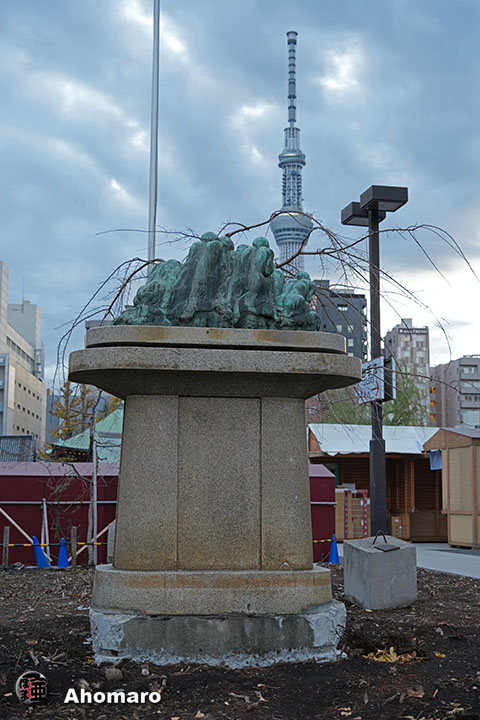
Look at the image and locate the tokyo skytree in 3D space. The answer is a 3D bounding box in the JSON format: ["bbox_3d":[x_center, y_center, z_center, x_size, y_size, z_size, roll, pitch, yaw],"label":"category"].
[{"bbox_3d":[68.764,-130.678,1367.448,68.000,634.000,68.000,0,-8,0],"label":"tokyo skytree"}]

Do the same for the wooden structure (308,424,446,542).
[{"bbox_3d":[4.703,4.059,34.270,5.200,3.700,2.650,3,-8,-17],"label":"wooden structure"}]

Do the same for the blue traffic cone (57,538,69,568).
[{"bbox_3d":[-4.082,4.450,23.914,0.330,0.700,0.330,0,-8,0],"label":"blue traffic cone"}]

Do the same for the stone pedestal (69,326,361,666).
[{"bbox_3d":[-0.253,1.359,10.634,3.020,3.190,1.620,2,-8,-11],"label":"stone pedestal"}]

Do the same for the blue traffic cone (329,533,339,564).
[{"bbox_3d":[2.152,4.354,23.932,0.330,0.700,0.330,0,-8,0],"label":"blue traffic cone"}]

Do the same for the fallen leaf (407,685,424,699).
[{"bbox_3d":[1.374,2.596,8.144,0.140,0.070,0.130,0,-8,0],"label":"fallen leaf"}]

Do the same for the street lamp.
[{"bbox_3d":[2.339,0.516,17.877,0.620,6.760,1.550,2,-8,-11],"label":"street lamp"}]

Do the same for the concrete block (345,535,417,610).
[{"bbox_3d":[2.066,3.107,15.322,0.790,0.800,0.750,-3,5,-24],"label":"concrete block"}]

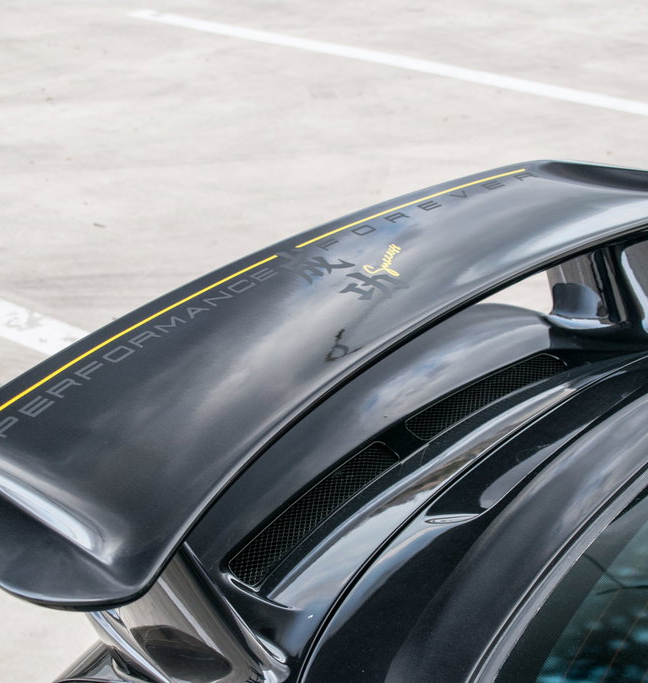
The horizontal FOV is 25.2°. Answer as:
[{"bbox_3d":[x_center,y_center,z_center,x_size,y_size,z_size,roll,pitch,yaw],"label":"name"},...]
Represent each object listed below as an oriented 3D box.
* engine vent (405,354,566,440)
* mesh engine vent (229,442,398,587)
[{"bbox_3d":[0.220,0.068,1.938,0.055,0.030,0.320,36,37,28],"label":"engine vent"},{"bbox_3d":[-0.006,0.189,1.654,0.055,0.030,0.320,29,34,20],"label":"mesh engine vent"}]

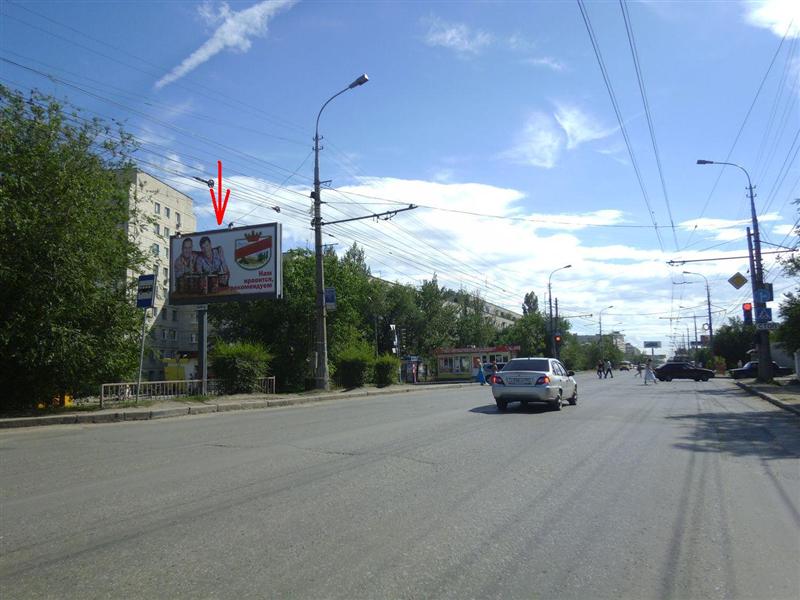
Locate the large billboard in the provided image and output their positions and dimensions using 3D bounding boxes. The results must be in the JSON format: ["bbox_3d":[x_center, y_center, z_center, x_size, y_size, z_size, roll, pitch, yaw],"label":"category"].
[{"bbox_3d":[-8.050,-1.666,27.800,6.100,3.350,0.500,-3,-7,23],"label":"large billboard"}]

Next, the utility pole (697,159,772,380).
[{"bbox_3d":[18.300,-1.704,33.122,2.950,12.500,0.500,-4,-7,24],"label":"utility pole"}]

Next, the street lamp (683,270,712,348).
[{"bbox_3d":[37.411,2.852,75.137,2.900,12.600,0.450,-4,-7,24],"label":"street lamp"}]

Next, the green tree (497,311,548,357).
[{"bbox_3d":[14.218,4.956,70.395,5.400,7.490,5.400,-4,-7,25],"label":"green tree"}]

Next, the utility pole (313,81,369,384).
[{"bbox_3d":[-2.411,-2.727,24.321,2.400,12.700,0.500,-4,-7,24],"label":"utility pole"}]

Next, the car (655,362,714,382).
[{"bbox_3d":[20.205,5.104,42.600,4.050,1.400,1.650,-2,-6,11],"label":"car"}]

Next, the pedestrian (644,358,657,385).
[{"bbox_3d":[15.508,4.439,37.200,0.620,1.600,0.520,-3,-7,22],"label":"pedestrian"}]

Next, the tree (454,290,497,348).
[{"bbox_3d":[7.978,3.512,64.479,4.200,9.080,4.200,-4,-7,25],"label":"tree"}]

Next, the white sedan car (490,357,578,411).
[{"bbox_3d":[3.930,2.330,17.000,1.660,1.390,4.480,-4,-7,25],"label":"white sedan car"}]

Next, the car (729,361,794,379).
[{"bbox_3d":[27.974,5.440,46.500,4.400,1.430,1.700,-3,-6,18],"label":"car"}]

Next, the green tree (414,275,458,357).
[{"bbox_3d":[3.215,2.327,54.489,3.900,9.270,3.900,-1,-6,0],"label":"green tree"}]

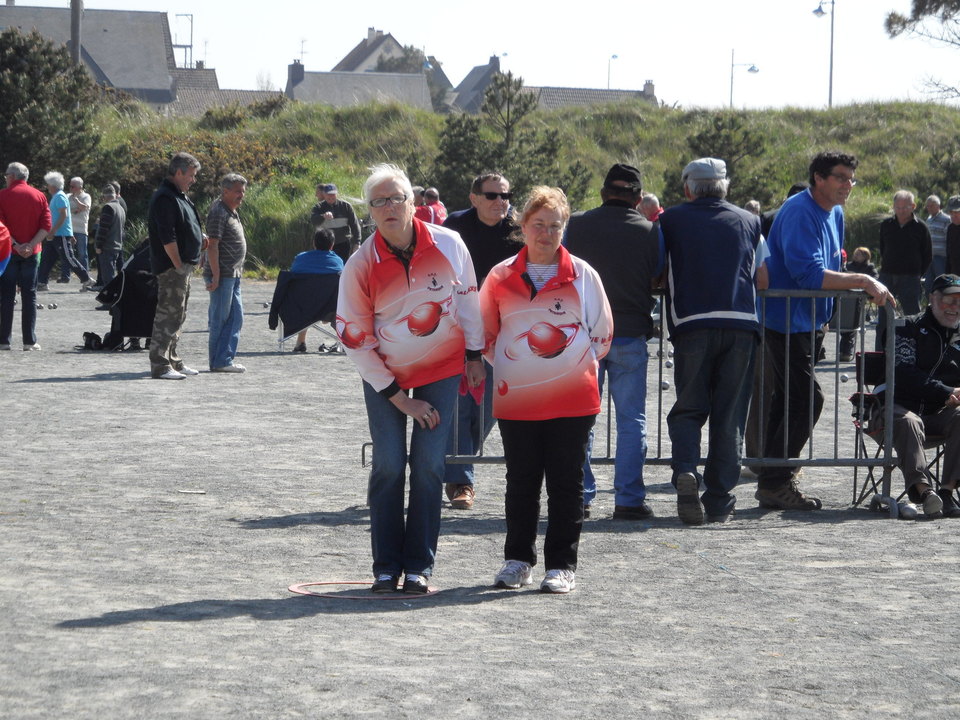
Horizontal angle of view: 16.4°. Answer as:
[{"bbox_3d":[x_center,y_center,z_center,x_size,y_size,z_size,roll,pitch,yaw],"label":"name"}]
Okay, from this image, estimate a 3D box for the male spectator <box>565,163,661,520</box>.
[{"bbox_3d":[0.643,-0.108,16.156,0.530,1.710,0.480,1,3,3],"label":"male spectator"}]

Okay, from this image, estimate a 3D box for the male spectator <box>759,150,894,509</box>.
[{"bbox_3d":[1.724,-0.161,16.754,0.600,1.780,0.520,2,3,17],"label":"male spectator"}]

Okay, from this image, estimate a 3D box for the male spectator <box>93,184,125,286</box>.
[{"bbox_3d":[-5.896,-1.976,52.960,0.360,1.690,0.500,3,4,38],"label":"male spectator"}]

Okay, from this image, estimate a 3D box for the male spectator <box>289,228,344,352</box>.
[{"bbox_3d":[-1.547,-0.683,31.869,0.550,1.180,0.750,1,3,3],"label":"male spectator"}]

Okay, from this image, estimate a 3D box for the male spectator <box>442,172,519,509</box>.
[{"bbox_3d":[0.052,-0.111,16.460,0.530,1.660,0.440,0,3,-14],"label":"male spectator"}]

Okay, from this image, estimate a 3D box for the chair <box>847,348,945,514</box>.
[{"bbox_3d":[2.156,0.343,16.780,0.570,0.780,0.500,0,3,-18],"label":"chair"}]

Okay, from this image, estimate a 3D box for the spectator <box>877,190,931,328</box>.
[{"bbox_3d":[4.128,-0.824,32.359,0.540,1.700,0.340,1,3,7],"label":"spectator"}]

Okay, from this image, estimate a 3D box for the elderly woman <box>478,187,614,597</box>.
[{"bbox_3d":[0.258,0.108,12.912,0.520,1.570,0.340,1,3,6],"label":"elderly woman"}]

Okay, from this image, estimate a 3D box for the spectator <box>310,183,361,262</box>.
[{"bbox_3d":[-1.831,-1.455,42.458,0.600,1.620,0.450,1,3,9],"label":"spectator"}]

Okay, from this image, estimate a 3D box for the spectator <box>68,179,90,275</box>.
[{"bbox_3d":[-6.300,-2.021,51.957,0.420,1.660,0.480,-2,4,-41],"label":"spectator"}]

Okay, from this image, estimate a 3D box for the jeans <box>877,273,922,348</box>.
[{"bbox_3d":[4.091,-0.455,32.377,0.420,0.900,0.290,1,3,7],"label":"jeans"}]

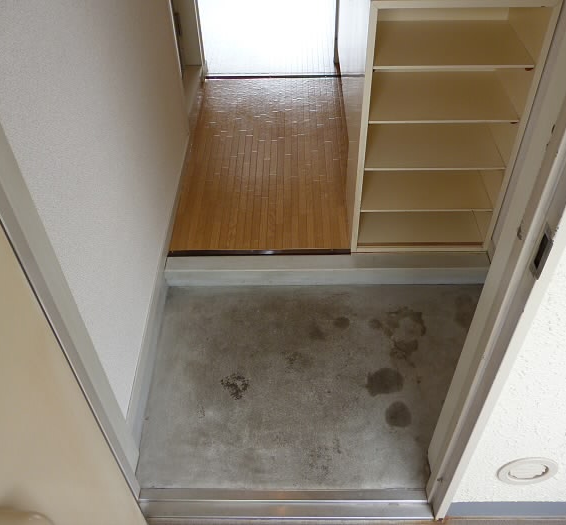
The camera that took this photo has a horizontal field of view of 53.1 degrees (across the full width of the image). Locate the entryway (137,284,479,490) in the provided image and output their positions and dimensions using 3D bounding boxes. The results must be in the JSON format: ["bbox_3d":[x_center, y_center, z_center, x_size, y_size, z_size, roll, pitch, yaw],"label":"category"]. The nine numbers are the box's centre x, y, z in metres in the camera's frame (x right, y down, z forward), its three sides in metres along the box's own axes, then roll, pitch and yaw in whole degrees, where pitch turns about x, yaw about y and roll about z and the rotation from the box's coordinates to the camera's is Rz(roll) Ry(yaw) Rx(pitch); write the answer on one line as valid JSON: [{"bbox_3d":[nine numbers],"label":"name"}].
[{"bbox_3d":[0.161,0.349,1.787,1.133,0.040,0.750,0,45,1],"label":"entryway"}]

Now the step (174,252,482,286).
[{"bbox_3d":[0.161,0.028,2.050,1.155,0.078,0.077,0,45,1],"label":"step"}]

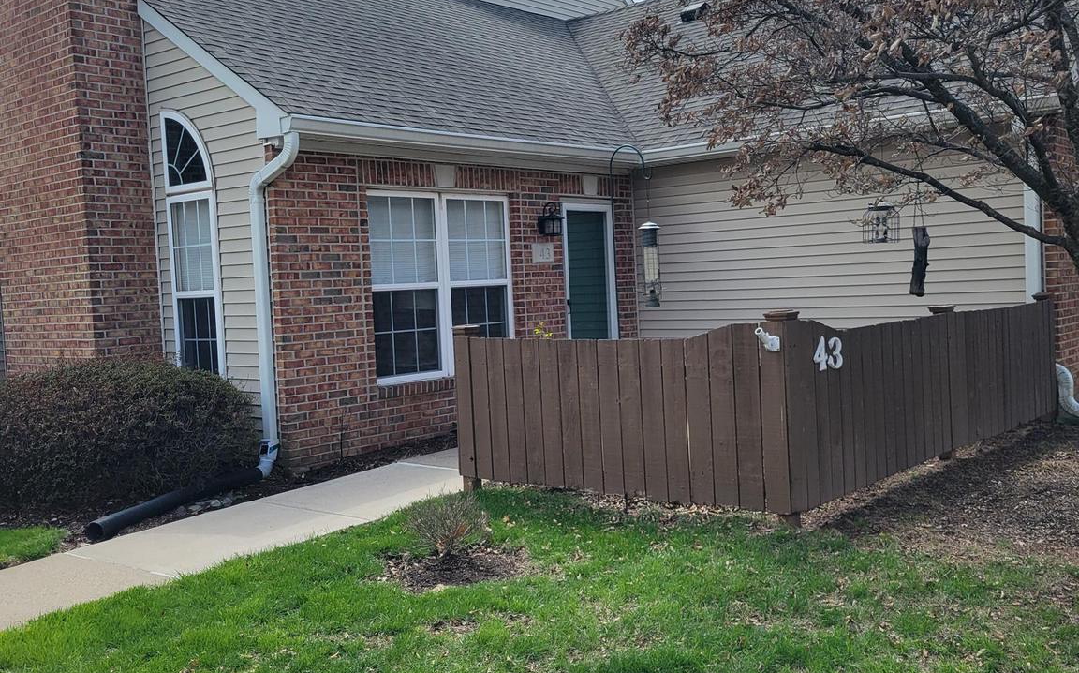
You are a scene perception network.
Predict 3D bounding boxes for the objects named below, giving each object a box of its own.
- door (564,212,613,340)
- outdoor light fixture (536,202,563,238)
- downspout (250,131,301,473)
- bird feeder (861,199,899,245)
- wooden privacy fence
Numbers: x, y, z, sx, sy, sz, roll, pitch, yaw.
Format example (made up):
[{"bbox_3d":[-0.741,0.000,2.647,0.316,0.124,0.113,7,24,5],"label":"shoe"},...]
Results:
[{"bbox_3d":[0.548,-0.305,11.247,0.080,2.060,0.850,0,4,39],"label":"door"},{"bbox_3d":[0.114,-1.110,10.454,0.230,0.320,0.165,0,4,39],"label":"outdoor light fixture"},{"bbox_3d":[-1.901,-0.213,7.987,0.600,2.510,0.150,0,4,39],"label":"downspout"},{"bbox_3d":[1.989,-0.668,6.300,0.223,0.259,0.223,0,4,39],"label":"bird feeder"},{"bbox_3d":[1.897,0.265,8.089,2.413,1.110,4.700,0,4,41],"label":"wooden privacy fence"}]

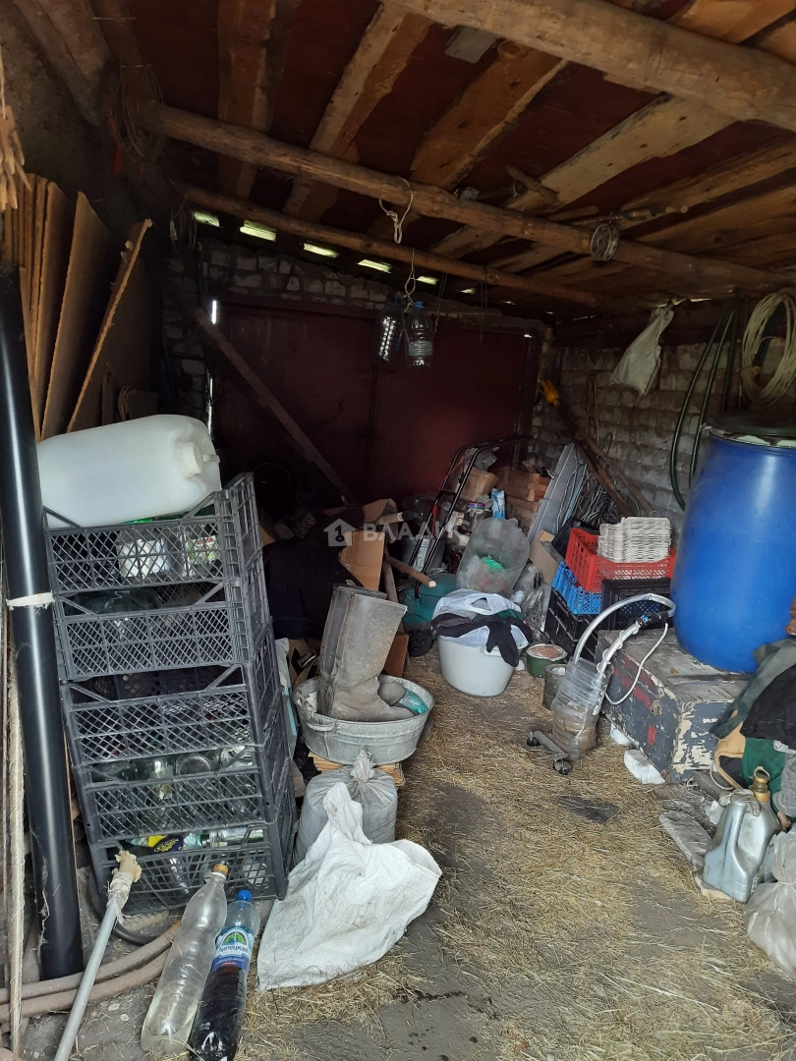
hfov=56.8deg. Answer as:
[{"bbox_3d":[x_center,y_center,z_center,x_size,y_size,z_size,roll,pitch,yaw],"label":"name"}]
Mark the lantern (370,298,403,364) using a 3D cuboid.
[{"bbox_3d":[-0.056,-1.023,3.800,0.150,0.340,0.150,15,12,-1],"label":"lantern"}]

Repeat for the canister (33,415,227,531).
[{"bbox_3d":[-0.615,-0.141,1.737,0.390,0.210,0.280,-11,12,0],"label":"canister"}]

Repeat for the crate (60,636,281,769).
[{"bbox_3d":[-0.498,0.358,1.696,0.400,0.194,0.306,-5,11,0],"label":"crate"}]

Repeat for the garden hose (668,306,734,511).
[{"bbox_3d":[1.380,-0.510,3.360,0.120,0.950,0.350,-2,13,-15],"label":"garden hose"}]

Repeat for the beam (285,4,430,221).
[{"bbox_3d":[-0.265,-1.425,2.850,0.140,0.040,2.750,9,13,-14],"label":"beam"}]

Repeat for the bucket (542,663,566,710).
[{"bbox_3d":[0.654,0.631,2.949,0.140,0.165,0.140,1,13,0],"label":"bucket"}]

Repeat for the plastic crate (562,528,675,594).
[{"bbox_3d":[1.135,0.143,3.830,0.400,0.200,0.580,2,13,1],"label":"plastic crate"}]

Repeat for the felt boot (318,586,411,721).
[{"bbox_3d":[-0.097,0.455,2.460,0.340,0.460,0.240,1,13,0],"label":"felt boot"}]

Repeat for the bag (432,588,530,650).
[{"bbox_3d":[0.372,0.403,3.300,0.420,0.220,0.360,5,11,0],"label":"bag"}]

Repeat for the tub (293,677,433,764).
[{"bbox_3d":[-0.114,0.609,2.345,0.445,0.160,0.430,5,11,-1],"label":"tub"}]

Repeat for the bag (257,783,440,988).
[{"bbox_3d":[-0.100,0.830,1.770,0.430,0.270,0.420,1,13,0],"label":"bag"}]

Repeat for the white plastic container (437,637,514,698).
[{"bbox_3d":[0.372,0.602,3.300,0.375,0.220,0.360,5,11,0],"label":"white plastic container"}]

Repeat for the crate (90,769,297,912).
[{"bbox_3d":[-0.462,0.716,1.758,0.400,0.195,0.310,-5,13,0],"label":"crate"}]

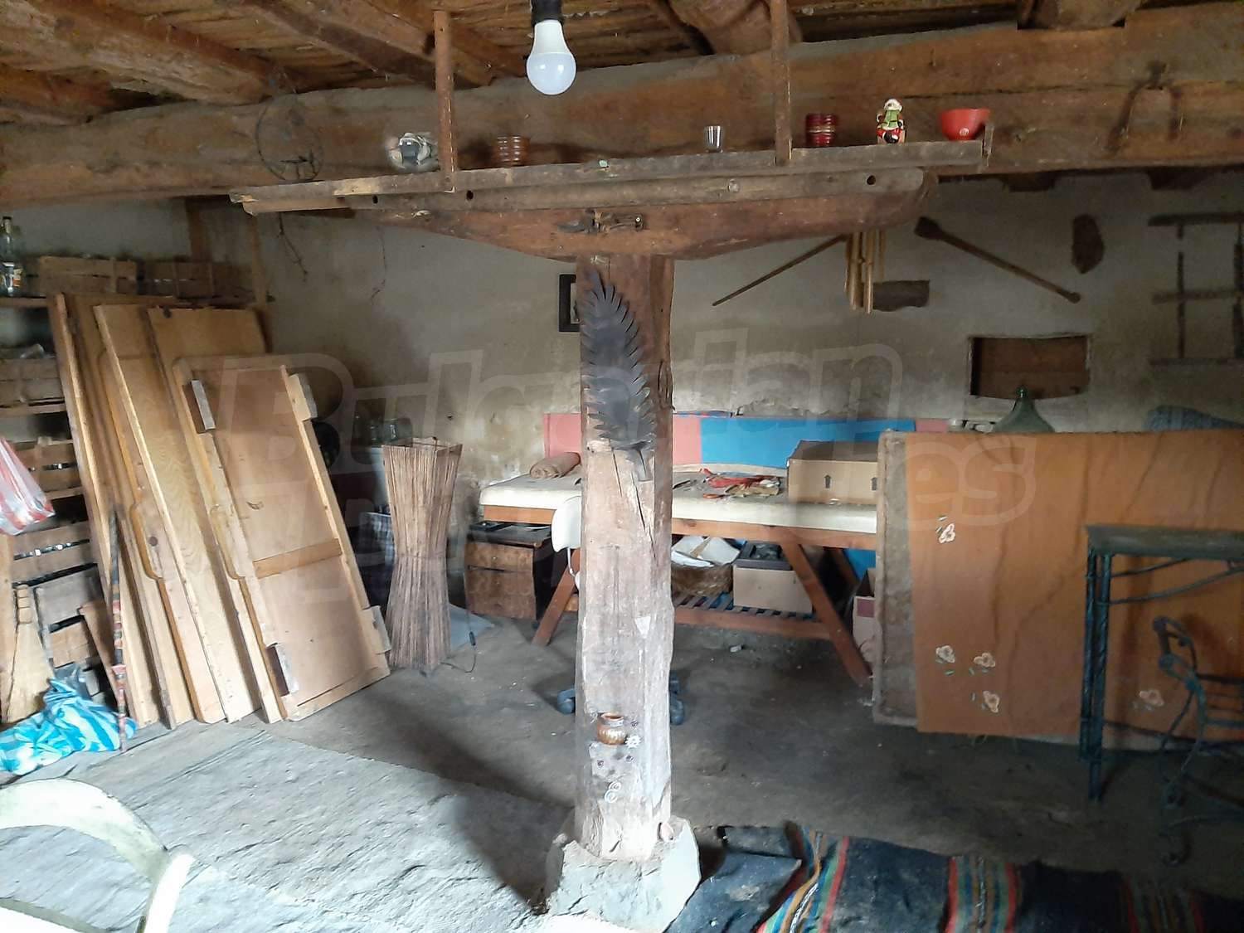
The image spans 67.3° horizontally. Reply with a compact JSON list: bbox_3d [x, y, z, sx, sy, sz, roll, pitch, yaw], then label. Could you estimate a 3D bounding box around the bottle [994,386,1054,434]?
[{"bbox_3d":[1.763,-0.108,4.134,0.350,0.500,0.350,3,8,20],"label":"bottle"}]

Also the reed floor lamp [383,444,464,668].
[{"bbox_3d":[-0.885,0.402,4.140,0.270,0.990,0.270,3,7,26],"label":"reed floor lamp"}]

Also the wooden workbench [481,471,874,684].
[{"bbox_3d":[0.484,0.457,4.641,2.100,0.760,0.980,2,7,21],"label":"wooden workbench"}]

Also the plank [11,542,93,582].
[{"bbox_3d":[-2.245,0.375,3.712,0.020,0.085,0.400,3,8,20],"label":"plank"}]

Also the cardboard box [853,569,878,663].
[{"bbox_3d":[1.280,0.682,4.243,0.380,0.390,0.300,3,8,20],"label":"cardboard box"}]

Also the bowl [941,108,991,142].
[{"bbox_3d":[0.723,-0.719,1.966,0.112,0.072,0.112,3,8,20],"label":"bowl"}]

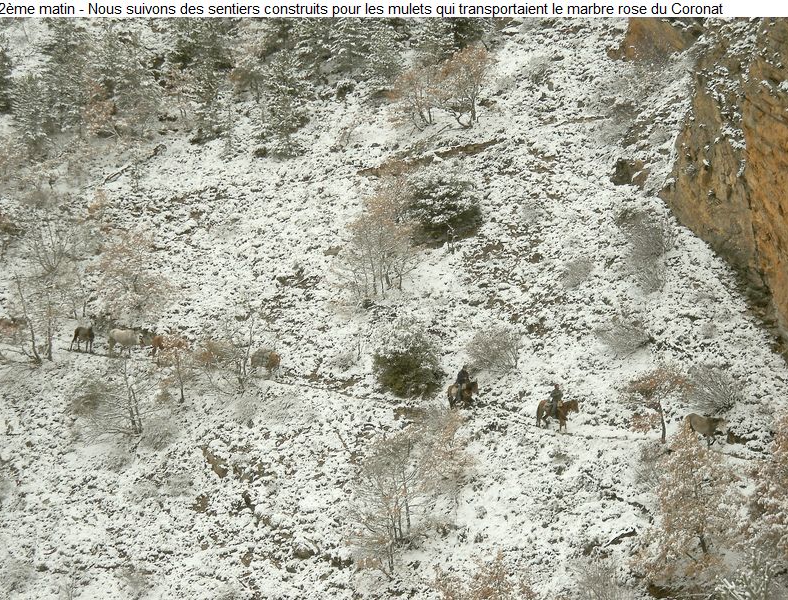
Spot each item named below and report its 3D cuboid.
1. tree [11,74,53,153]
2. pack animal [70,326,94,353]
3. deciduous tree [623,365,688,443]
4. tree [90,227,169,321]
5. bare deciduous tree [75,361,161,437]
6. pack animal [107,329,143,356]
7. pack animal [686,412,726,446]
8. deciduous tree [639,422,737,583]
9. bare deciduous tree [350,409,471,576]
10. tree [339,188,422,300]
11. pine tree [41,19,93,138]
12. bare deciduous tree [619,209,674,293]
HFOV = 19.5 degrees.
[{"bbox_3d":[-20.755,-10.678,131.000,2.400,4.400,2.400,0,6,0],"label":"tree"},{"bbox_3d":[-16.964,2.103,125.000,1.900,1.500,0.600,3,5,33],"label":"pack animal"},{"bbox_3d":[12.515,4.953,109.500,3.100,3.600,2.800,0,4,0],"label":"deciduous tree"},{"bbox_3d":[-14.571,-1.304,127.000,4.300,4.900,3.900,0,8,0],"label":"tree"},{"bbox_3d":[-14.509,5.188,120.500,4.300,4.100,3.700,0,8,0],"label":"bare deciduous tree"},{"bbox_3d":[-13.428,2.118,114.000,1.900,1.400,0.600,1,6,7],"label":"pack animal"},{"bbox_3d":[14.730,6.178,107.500,2.050,1.600,0.600,2,4,23],"label":"pack animal"},{"bbox_3d":[13.598,9.428,106.000,4.300,7.100,4.100,0,8,0],"label":"deciduous tree"},{"bbox_3d":[0.790,9.213,109.500,5.500,7.600,5.000,0,8,0],"label":"bare deciduous tree"},{"bbox_3d":[-0.687,-2.826,116.500,4.200,5.600,4.000,0,6,0],"label":"tree"},{"bbox_3d":[-18.837,-12.837,132.000,2.900,6.400,2.900,0,6,0],"label":"pine tree"},{"bbox_3d":[13.188,-2.585,119.500,2.900,4.000,2.800,0,4,0],"label":"bare deciduous tree"}]

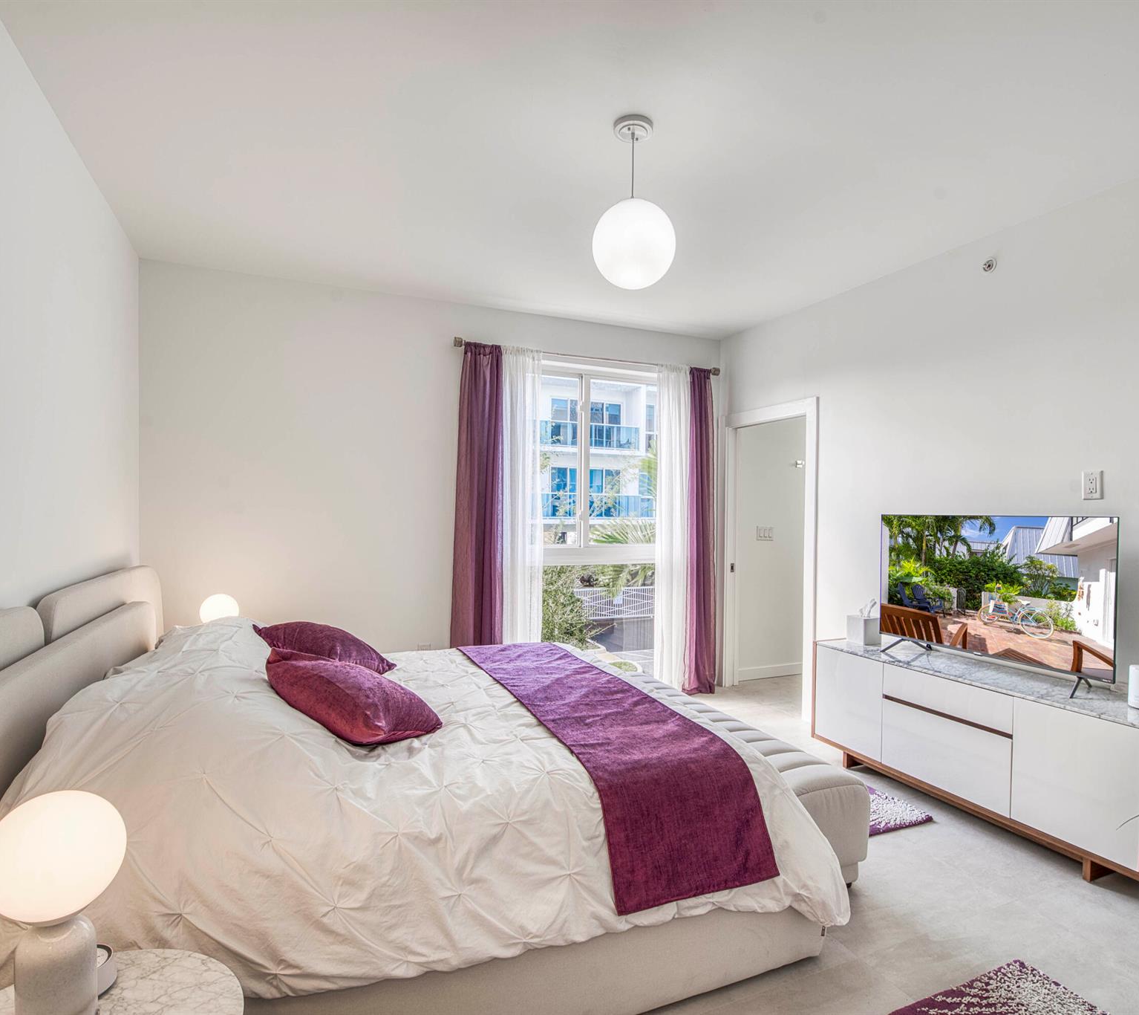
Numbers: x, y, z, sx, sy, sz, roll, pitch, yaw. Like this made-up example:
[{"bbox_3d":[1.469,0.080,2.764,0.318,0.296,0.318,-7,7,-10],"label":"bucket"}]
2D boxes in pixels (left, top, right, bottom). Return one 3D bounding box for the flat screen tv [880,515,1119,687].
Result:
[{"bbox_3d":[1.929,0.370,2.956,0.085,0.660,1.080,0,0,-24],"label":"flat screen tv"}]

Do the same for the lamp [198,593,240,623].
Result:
[{"bbox_3d":[-1.830,0.662,3.323,0.184,0.410,0.184,0,0,-24],"label":"lamp"}]

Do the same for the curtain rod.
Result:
[{"bbox_3d":[0.217,-1.050,4.508,2.090,0.055,0.075,0,0,-24],"label":"curtain rod"}]

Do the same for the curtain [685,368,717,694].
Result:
[{"bbox_3d":[1.000,0.175,4.846,0.290,2.460,0.120,0,0,-24],"label":"curtain"}]

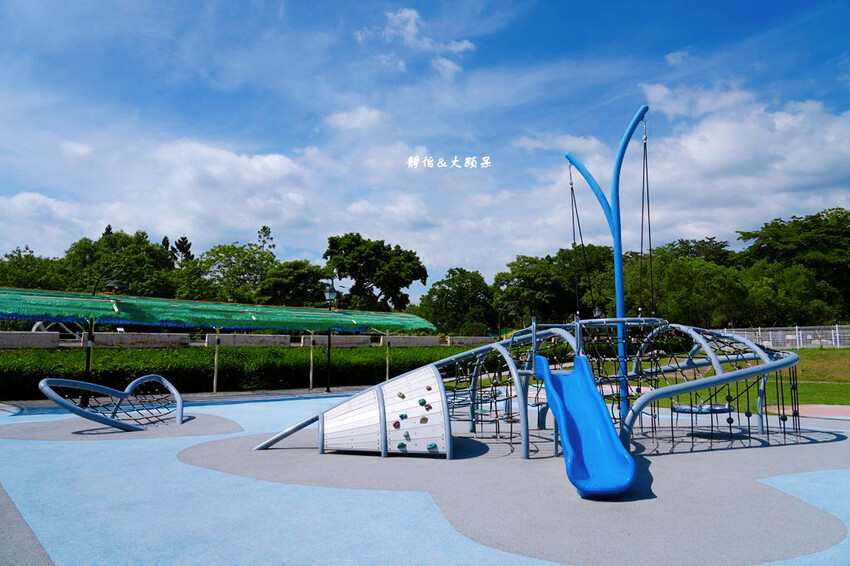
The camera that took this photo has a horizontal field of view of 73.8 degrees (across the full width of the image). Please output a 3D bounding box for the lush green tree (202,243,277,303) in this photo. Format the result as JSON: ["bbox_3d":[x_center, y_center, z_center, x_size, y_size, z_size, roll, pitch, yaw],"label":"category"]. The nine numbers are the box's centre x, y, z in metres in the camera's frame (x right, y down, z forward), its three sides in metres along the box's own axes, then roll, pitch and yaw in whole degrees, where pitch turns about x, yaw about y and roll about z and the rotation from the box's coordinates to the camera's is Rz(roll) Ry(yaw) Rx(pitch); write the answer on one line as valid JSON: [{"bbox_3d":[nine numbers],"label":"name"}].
[{"bbox_3d":[-14.643,1.680,44.090,6.600,9.810,6.600,2,-7,-18],"label":"lush green tree"}]

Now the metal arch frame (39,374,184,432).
[{"bbox_3d":[-6.160,2.383,11.500,2.100,1.050,2.600,-1,-7,10],"label":"metal arch frame"}]

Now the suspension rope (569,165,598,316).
[{"bbox_3d":[2.843,-0.791,10.359,0.480,2.750,0.320,0,-7,0],"label":"suspension rope"}]

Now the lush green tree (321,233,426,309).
[{"bbox_3d":[-3.829,1.280,42.127,7.800,10.240,7.800,1,-7,-5],"label":"lush green tree"}]

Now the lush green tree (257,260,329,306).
[{"bbox_3d":[-9.714,2.291,41.002,6.000,7.930,6.000,2,-7,-13],"label":"lush green tree"}]

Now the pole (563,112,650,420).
[{"bbox_3d":[3.421,-0.292,10.302,1.650,6.160,0.550,0,-7,0],"label":"pole"}]

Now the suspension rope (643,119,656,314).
[{"bbox_3d":[4.065,-1.253,10.413,0.280,3.650,0.270,0,-7,0],"label":"suspension rope"}]

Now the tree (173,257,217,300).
[{"bbox_3d":[-18.135,2.228,44.025,4.200,8.680,4.200,3,-7,-22],"label":"tree"}]

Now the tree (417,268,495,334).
[{"bbox_3d":[2.214,2.609,40.971,6.600,7.390,6.600,0,-7,3],"label":"tree"}]

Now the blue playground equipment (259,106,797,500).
[{"bbox_3d":[2.262,-0.434,9.111,9.800,6.160,5.430,1,-7,-7],"label":"blue playground equipment"}]

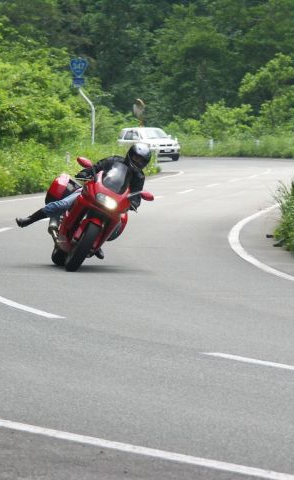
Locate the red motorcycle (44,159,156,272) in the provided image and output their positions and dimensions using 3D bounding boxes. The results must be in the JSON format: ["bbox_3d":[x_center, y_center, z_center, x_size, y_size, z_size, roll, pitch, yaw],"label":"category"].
[{"bbox_3d":[-0.548,-0.244,36.900,0.880,1.200,2.070,29,-2,-7],"label":"red motorcycle"}]

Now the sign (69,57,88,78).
[{"bbox_3d":[-1.876,-4.698,101.000,0.480,0.520,0.060,0,2,2],"label":"sign"}]

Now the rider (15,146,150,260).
[{"bbox_3d":[-0.574,-0.495,37.000,1.070,1.250,0.900,24,-1,-7],"label":"rider"}]

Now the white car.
[{"bbox_3d":[0.097,-4.659,180.000,1.710,1.610,4.400,-1,2,-21],"label":"white car"}]

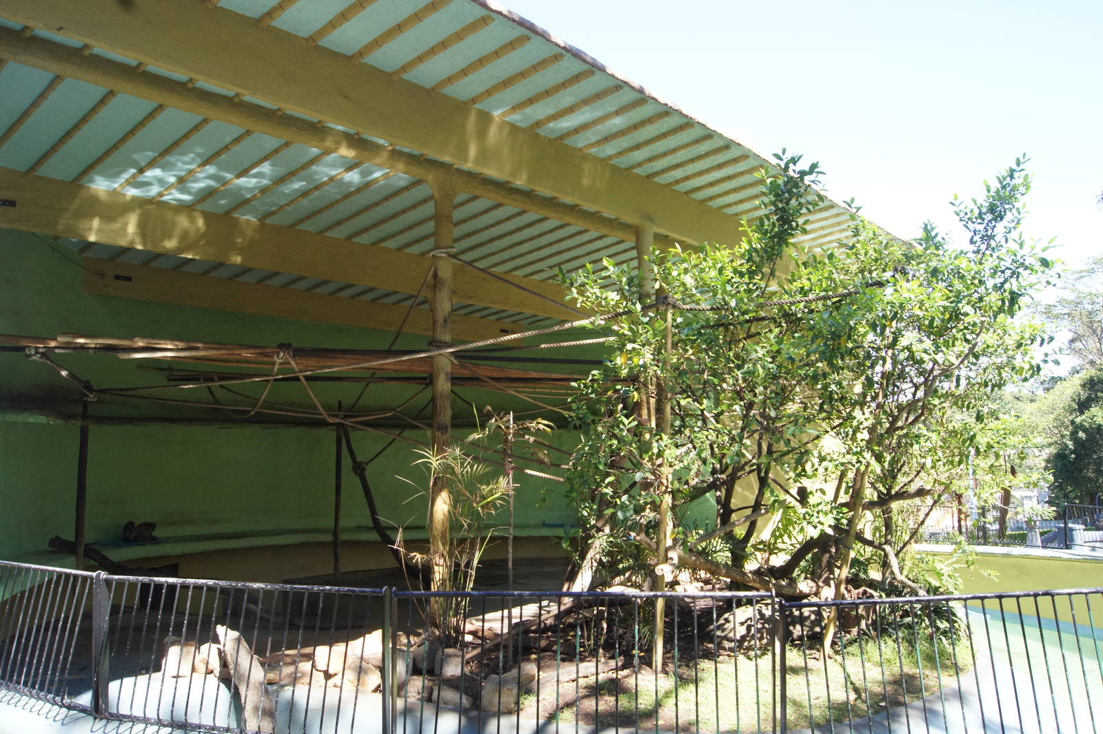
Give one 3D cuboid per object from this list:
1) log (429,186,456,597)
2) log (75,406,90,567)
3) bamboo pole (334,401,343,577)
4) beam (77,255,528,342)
[{"bbox_3d":[-1.207,0.347,9.153,0.200,4.981,0.200,0,-6,0],"label":"log"},{"bbox_3d":[-5.832,1.681,10.289,0.095,2.713,0.095,-6,-8,44],"label":"log"},{"bbox_3d":[-3.354,1.921,13.087,0.083,2.795,0.083,-6,-8,44],"label":"bamboo pole"},{"bbox_3d":[-3.494,-0.936,14.072,0.220,0.490,8.178,-6,-8,44],"label":"beam"}]

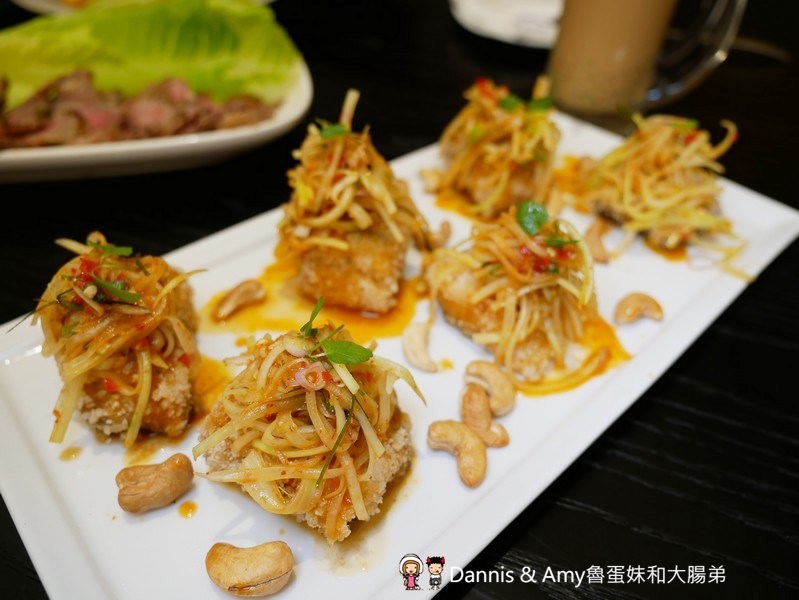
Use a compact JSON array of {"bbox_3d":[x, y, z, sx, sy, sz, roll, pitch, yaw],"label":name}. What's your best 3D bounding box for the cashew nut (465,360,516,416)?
[{"bbox_3d":[0.038,0.034,0.239,0.015,0.012,0.027,-16,44,-20],"label":"cashew nut"}]

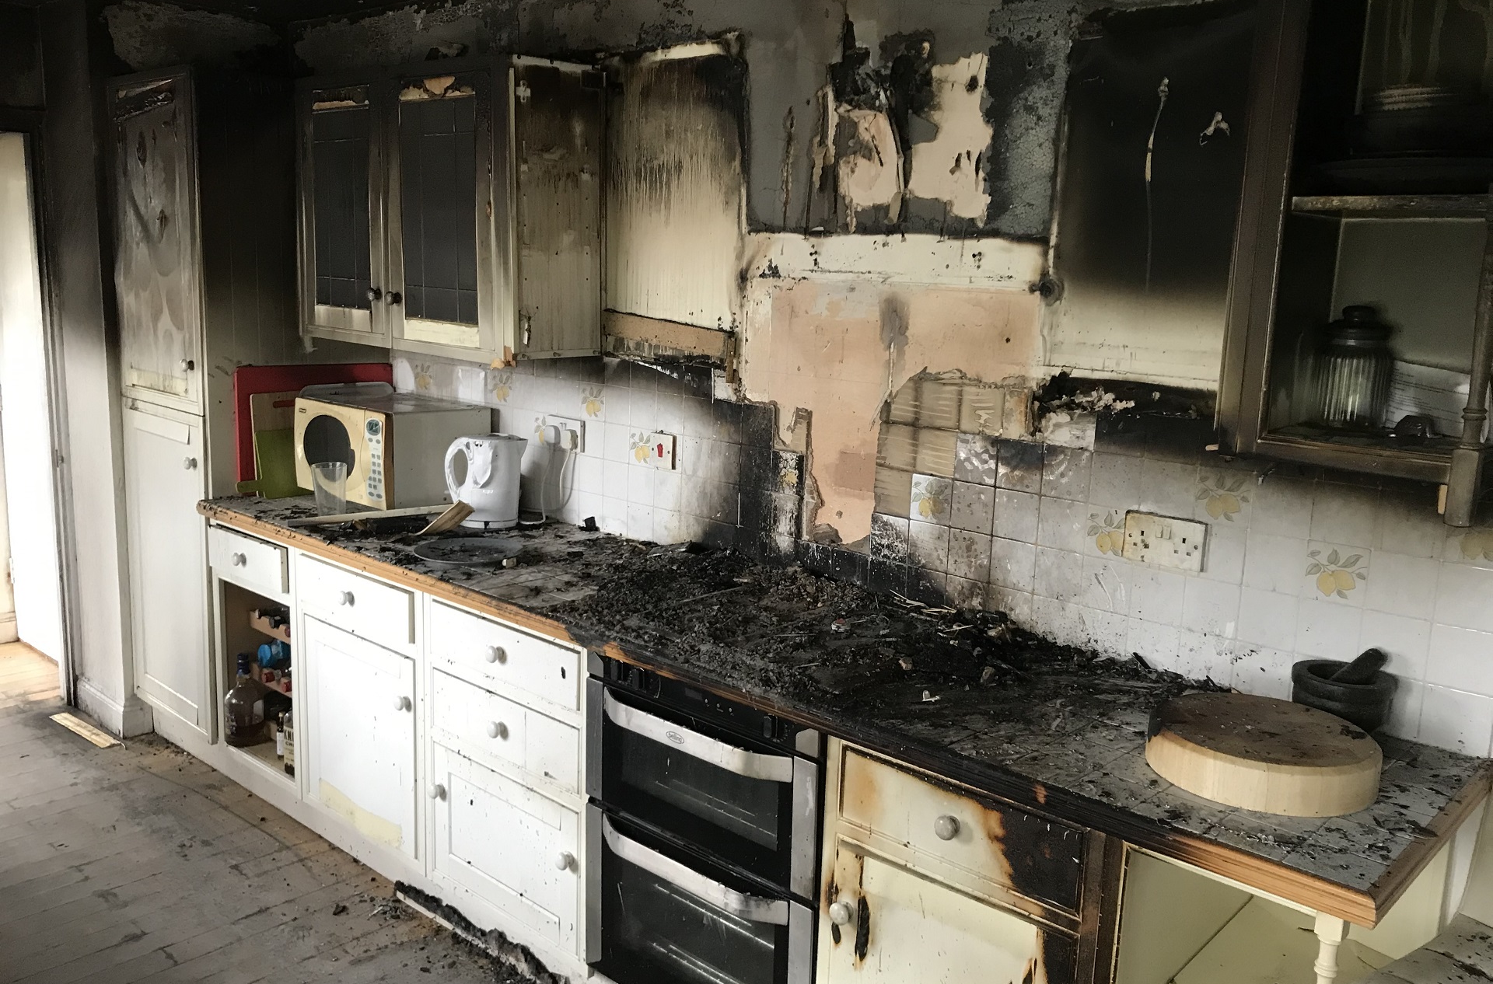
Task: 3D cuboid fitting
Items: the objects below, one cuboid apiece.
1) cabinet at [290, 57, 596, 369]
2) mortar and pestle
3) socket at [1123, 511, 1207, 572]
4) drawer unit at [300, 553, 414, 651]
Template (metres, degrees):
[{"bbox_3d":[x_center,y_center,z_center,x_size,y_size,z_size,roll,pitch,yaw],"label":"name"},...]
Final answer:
[{"bbox_3d":[-0.866,-0.789,3.425,1.058,0.750,0.294,11,14,41],"label":"cabinet"},{"bbox_3d":[0.978,0.332,1.986,0.156,0.137,0.156,11,14,41],"label":"mortar and pestle"},{"bbox_3d":[0.774,0.092,2.237,0.149,0.087,0.013,11,14,41],"label":"socket"},{"bbox_3d":[-0.880,0.245,3.162,0.528,0.130,0.365,11,14,41],"label":"drawer unit"}]

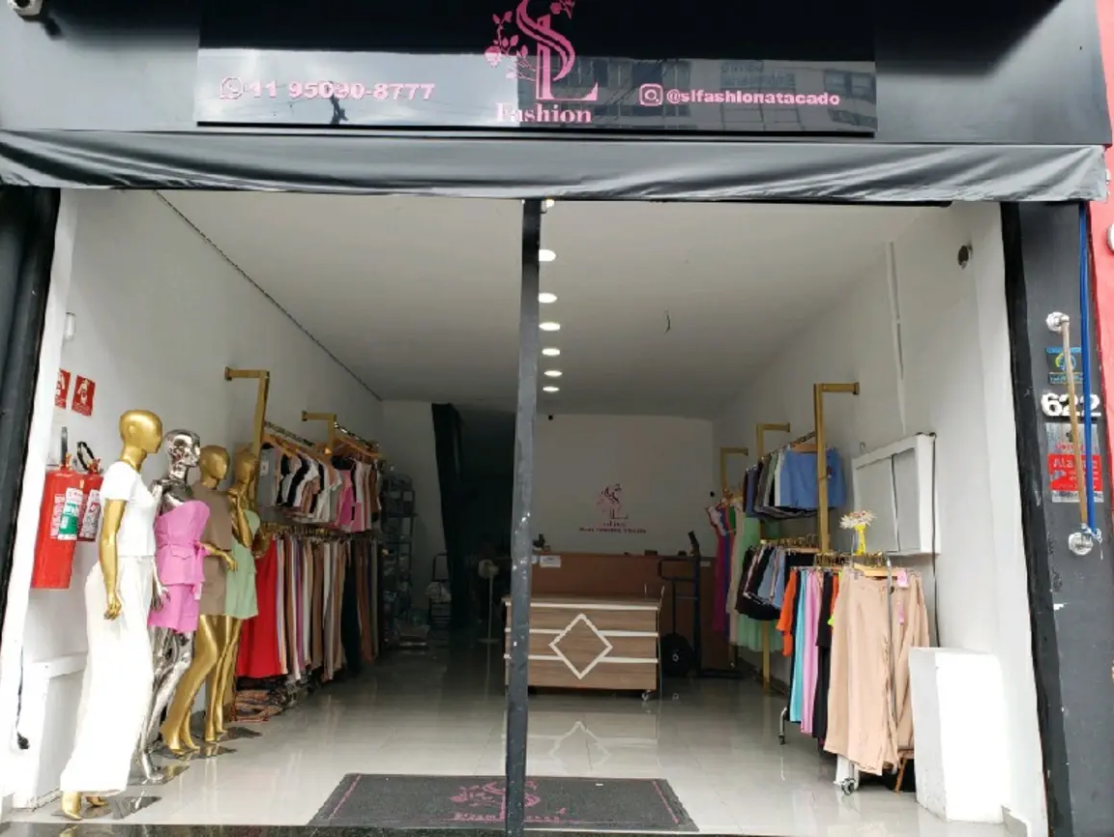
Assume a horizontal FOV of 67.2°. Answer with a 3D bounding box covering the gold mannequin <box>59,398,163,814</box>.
[{"bbox_3d":[-1.983,0.839,3.829,0.350,1.776,0.430,0,-10,6],"label":"gold mannequin"}]

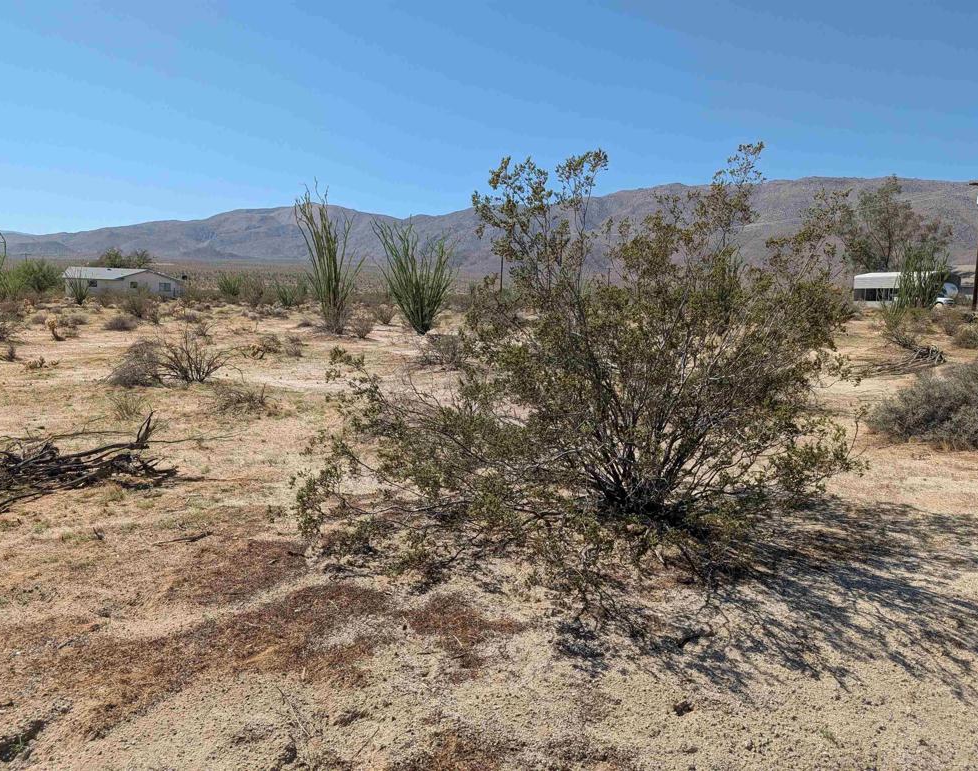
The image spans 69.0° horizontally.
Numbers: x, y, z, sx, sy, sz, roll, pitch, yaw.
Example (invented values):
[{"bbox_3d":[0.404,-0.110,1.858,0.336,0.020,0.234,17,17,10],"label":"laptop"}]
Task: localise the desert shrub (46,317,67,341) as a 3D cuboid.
[{"bbox_3d":[-12.163,-1.605,20.000,0.489,0.657,0.416,-4,9,-31],"label":"desert shrub"}]

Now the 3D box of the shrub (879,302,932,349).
[{"bbox_3d":[11.337,-1.610,19.400,1.272,1.270,1.081,5,9,30],"label":"shrub"}]

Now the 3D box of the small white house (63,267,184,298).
[{"bbox_3d":[-55.190,-15.597,108.207,12.600,4.191,9.800,5,9,28],"label":"small white house"}]

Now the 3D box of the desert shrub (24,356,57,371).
[{"bbox_3d":[-8.323,-0.410,13.200,0.520,0.226,0.416,-4,9,-32],"label":"desert shrub"}]

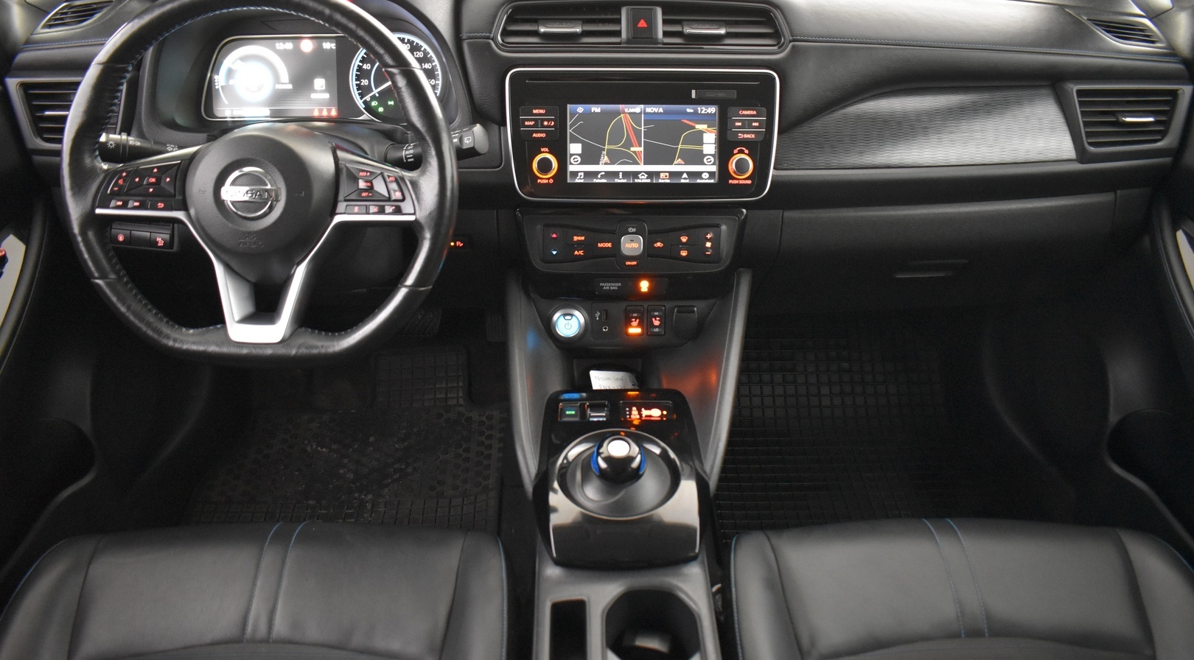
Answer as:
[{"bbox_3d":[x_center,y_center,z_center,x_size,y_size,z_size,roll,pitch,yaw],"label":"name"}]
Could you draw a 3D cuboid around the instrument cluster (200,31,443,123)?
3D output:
[{"bbox_3d":[-0.332,-0.310,1.110,0.290,0.106,0.050,0,10,-2],"label":"instrument cluster"}]

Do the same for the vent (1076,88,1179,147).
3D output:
[{"bbox_3d":[0.615,-0.251,1.059,0.120,0.071,0.040,0,14,-2],"label":"vent"}]

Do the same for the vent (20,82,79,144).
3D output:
[{"bbox_3d":[-0.601,-0.253,1.044,0.120,0.071,0.040,0,14,-2],"label":"vent"}]

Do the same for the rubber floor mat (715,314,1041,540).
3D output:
[{"bbox_3d":[0.430,0.172,1.443,0.490,0.150,0.460,0,34,-2],"label":"rubber floor mat"}]

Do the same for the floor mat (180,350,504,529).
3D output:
[{"bbox_3d":[-0.381,0.198,1.424,0.480,0.120,0.440,0,34,-2],"label":"floor mat"}]

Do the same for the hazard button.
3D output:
[{"bbox_3d":[0.053,-0.359,1.055,0.037,0.040,0.020,0,10,-2],"label":"hazard button"}]

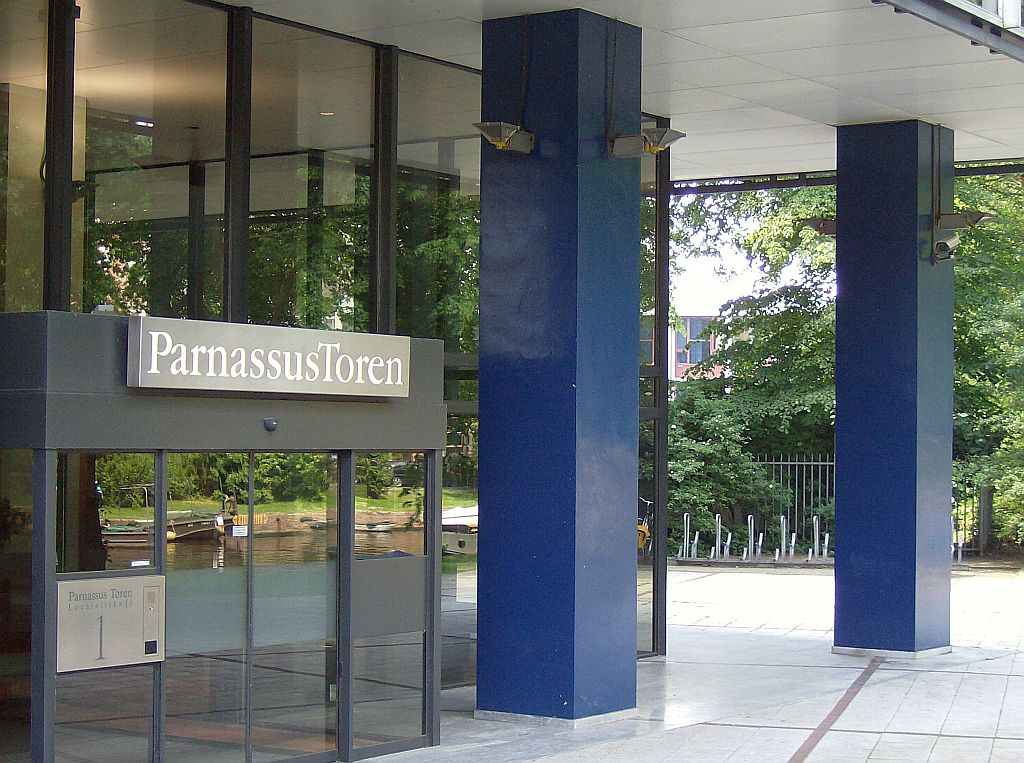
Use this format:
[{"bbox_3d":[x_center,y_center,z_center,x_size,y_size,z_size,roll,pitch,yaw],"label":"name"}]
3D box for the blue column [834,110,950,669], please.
[{"bbox_3d":[3.985,0.054,21.562,0.906,5.400,0.906,-1,-2,34],"label":"blue column"}]

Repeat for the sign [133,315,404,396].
[{"bbox_3d":[-1.489,-0.136,13.218,0.115,0.411,2.598,-1,-2,34],"label":"sign"}]

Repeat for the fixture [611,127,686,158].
[{"bbox_3d":[1.042,-1.835,16.001,0.567,0.196,0.243,-1,-2,34],"label":"fixture"}]

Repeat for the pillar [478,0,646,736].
[{"bbox_3d":[0.378,-0.128,16.309,0.906,5.400,0.906,-1,-2,34],"label":"pillar"}]

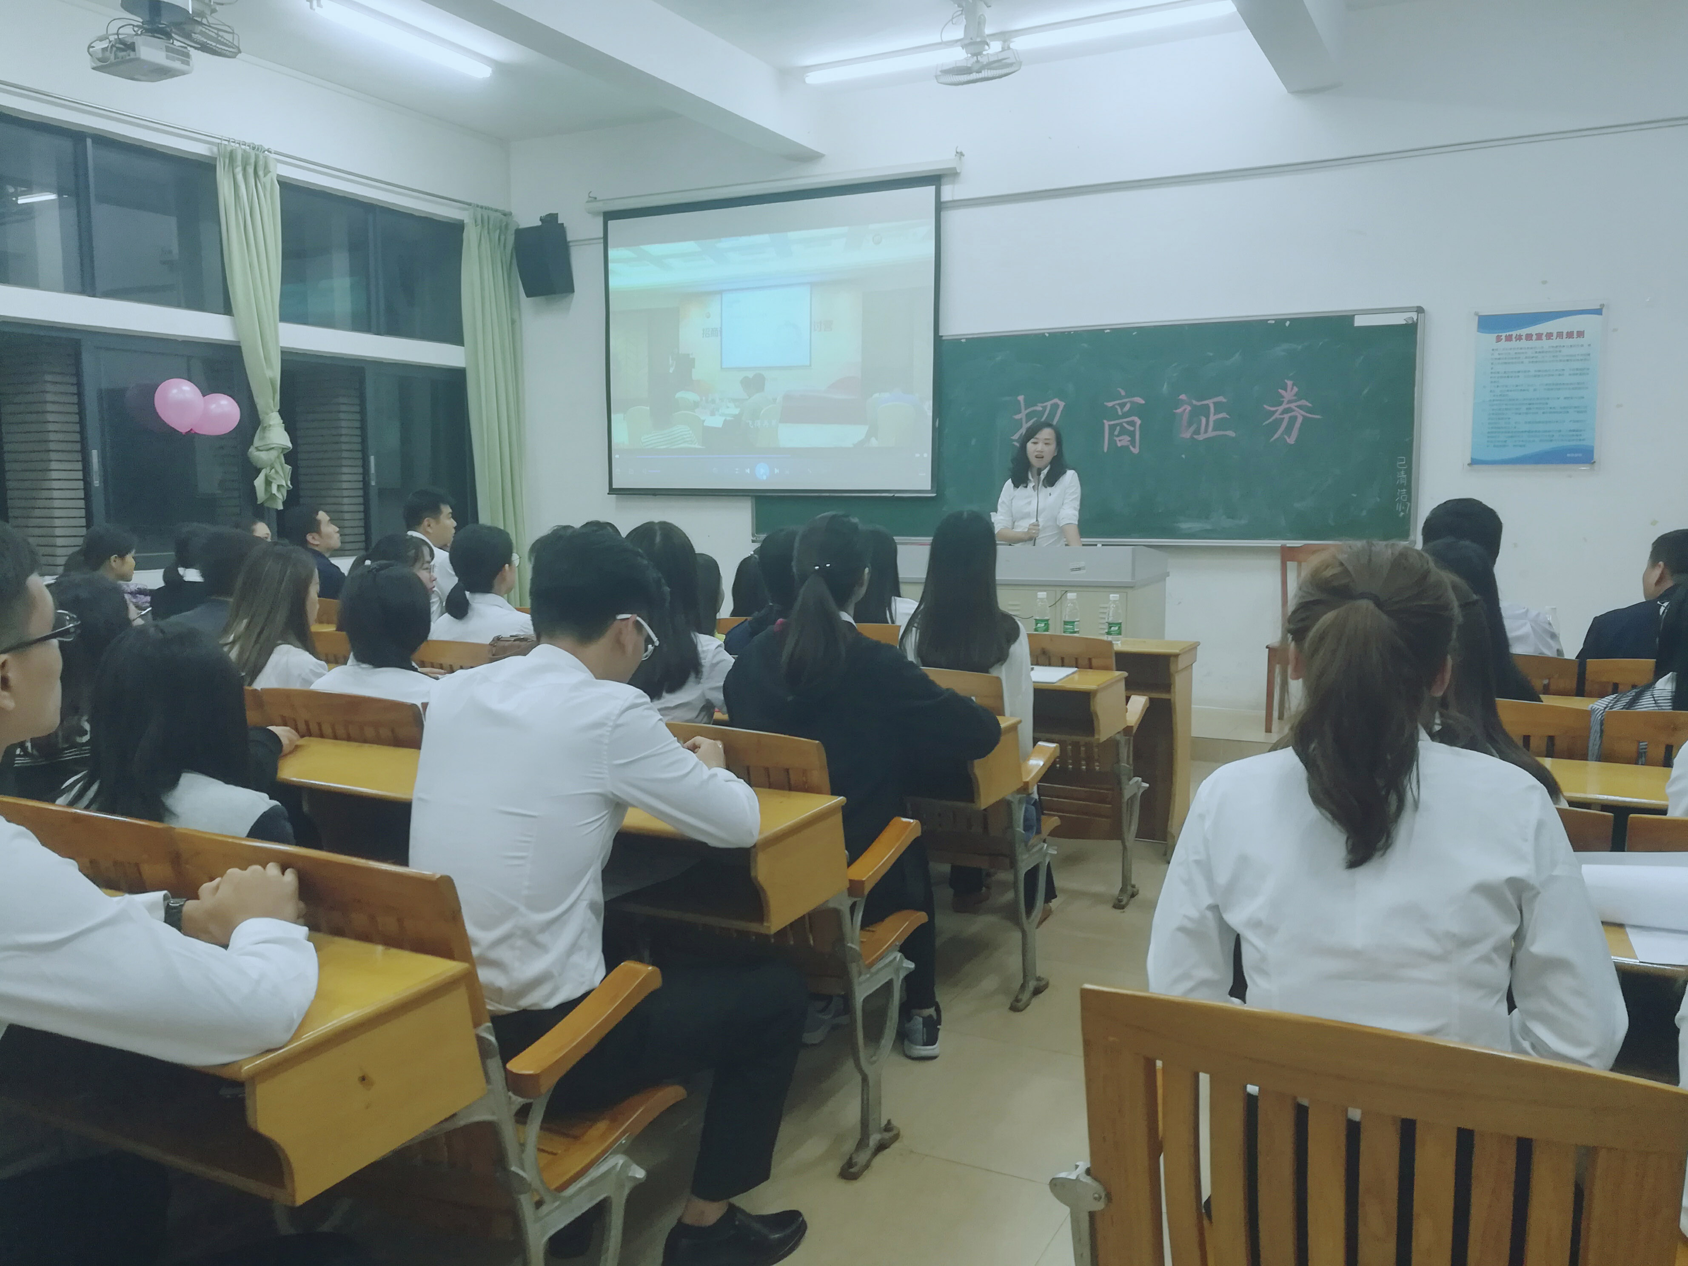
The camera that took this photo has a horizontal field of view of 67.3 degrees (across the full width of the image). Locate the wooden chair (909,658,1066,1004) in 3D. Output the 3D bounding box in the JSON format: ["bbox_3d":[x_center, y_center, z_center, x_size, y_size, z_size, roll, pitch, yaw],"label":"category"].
[{"bbox_3d":[0.289,0.517,3.459,0.545,0.900,0.500,3,7,28],"label":"wooden chair"}]

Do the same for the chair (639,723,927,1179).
[{"bbox_3d":[-0.157,0.610,2.679,0.560,0.890,0.550,3,8,28],"label":"chair"}]

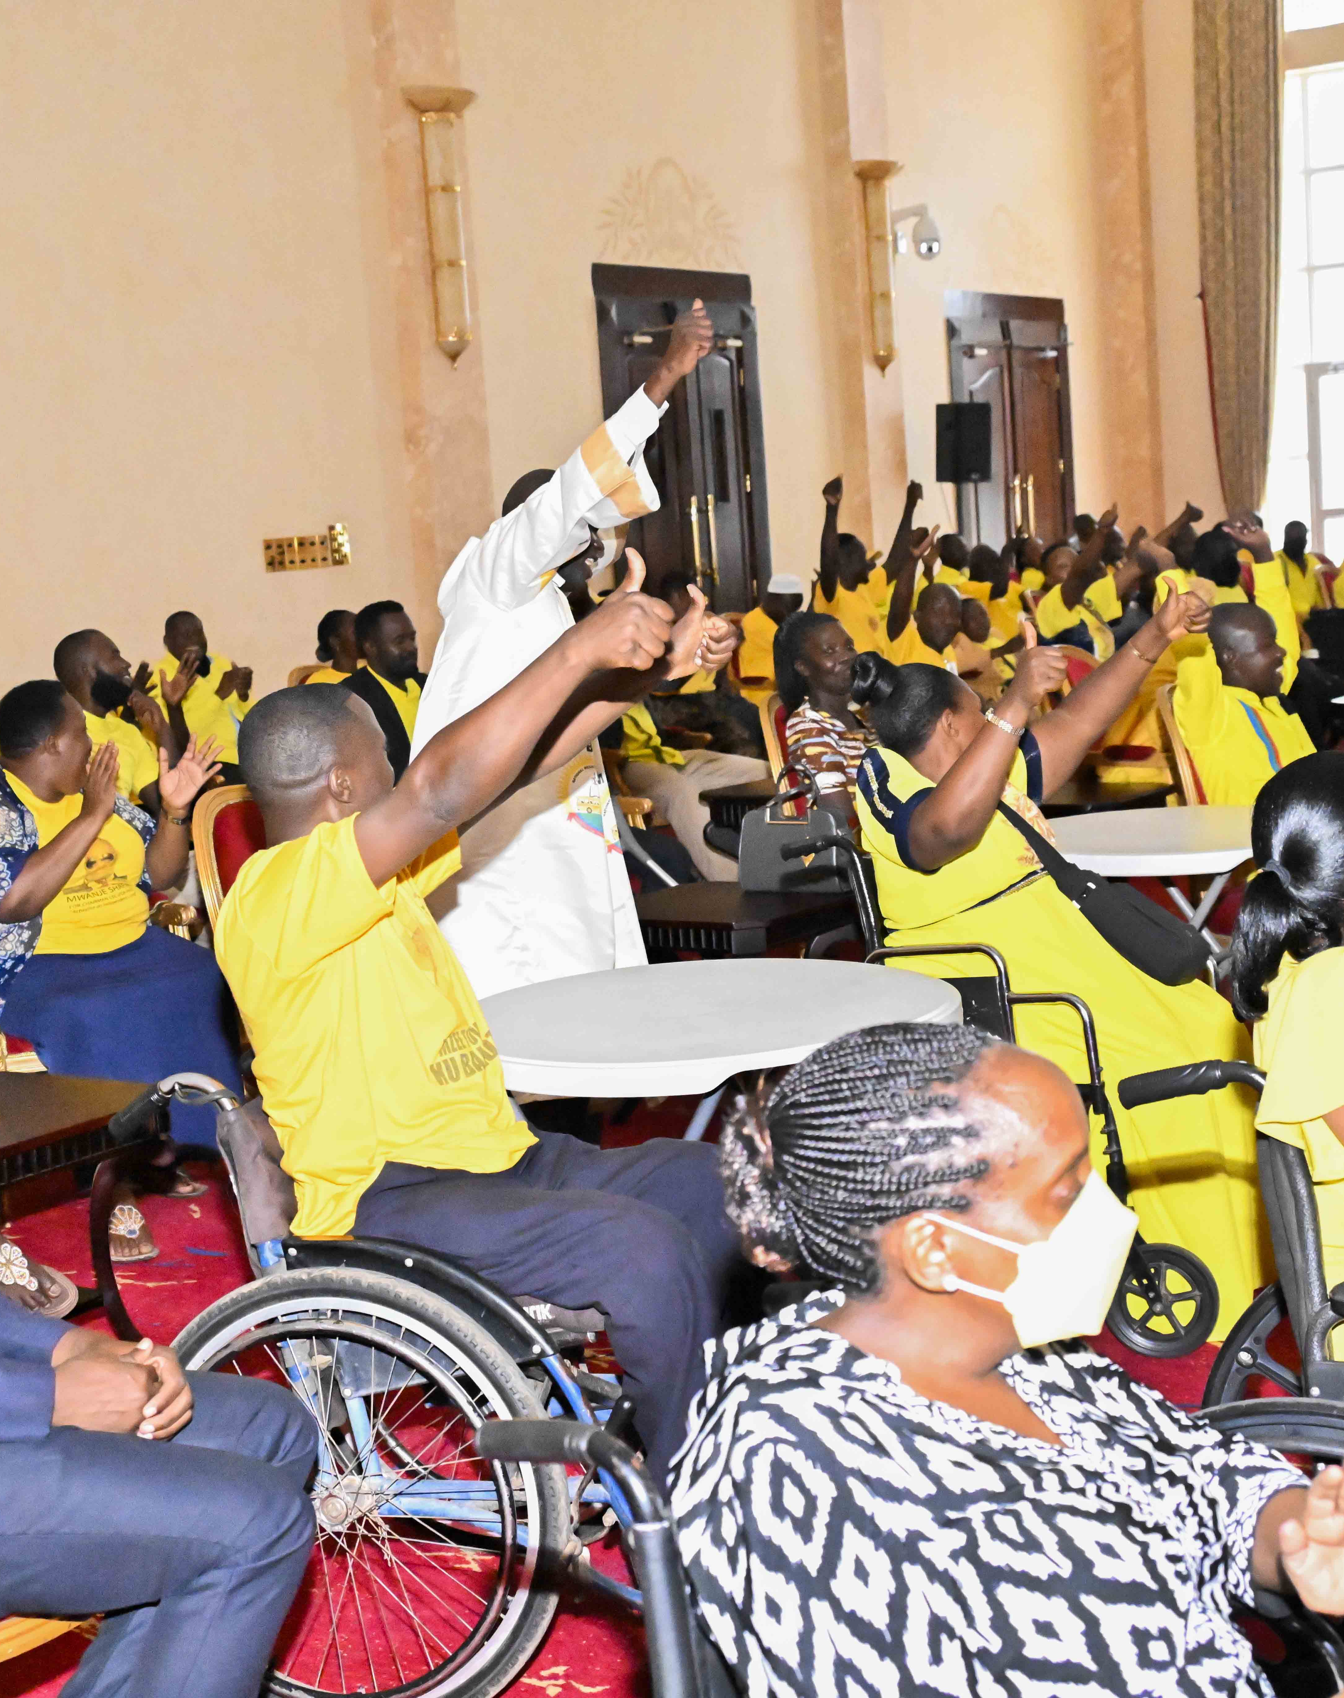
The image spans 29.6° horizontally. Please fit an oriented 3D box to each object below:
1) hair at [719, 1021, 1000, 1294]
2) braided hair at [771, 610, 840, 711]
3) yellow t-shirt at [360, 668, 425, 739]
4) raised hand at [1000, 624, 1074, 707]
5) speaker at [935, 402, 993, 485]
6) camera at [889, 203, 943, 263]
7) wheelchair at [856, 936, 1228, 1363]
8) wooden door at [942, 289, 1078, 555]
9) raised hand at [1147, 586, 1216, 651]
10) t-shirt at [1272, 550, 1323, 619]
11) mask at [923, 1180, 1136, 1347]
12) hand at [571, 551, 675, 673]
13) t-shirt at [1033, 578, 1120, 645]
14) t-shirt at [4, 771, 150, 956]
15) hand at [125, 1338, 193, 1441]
[{"bbox_3d":[0.116,0.191,1.590,0.180,0.175,0.165,-4,7,2],"label":"hair"},{"bbox_3d":[0.366,-0.516,6.950,0.210,0.280,0.200,0,8,28],"label":"braided hair"},{"bbox_3d":[-0.841,-0.246,7.500,0.280,0.580,0.460,0,8,28],"label":"yellow t-shirt"},{"bbox_3d":[0.626,-0.318,4.380,0.125,0.150,0.100,-5,7,-5],"label":"raised hand"},{"bbox_3d":[1.642,-2.275,14.300,0.270,0.440,0.250,-9,9,-38],"label":"speaker"},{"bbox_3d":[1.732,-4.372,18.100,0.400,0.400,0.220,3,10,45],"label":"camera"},{"bbox_3d":[0.618,0.421,4.804,0.980,0.910,0.640,-1,8,21],"label":"wheelchair"},{"bbox_3d":[2.648,-2.668,19.294,0.150,2.960,1.900,1,9,33],"label":"wooden door"},{"bbox_3d":[0.998,-0.461,5.000,0.130,0.140,0.100,-5,7,-5],"label":"raised hand"},{"bbox_3d":[3.686,-1.524,15.000,0.410,0.490,0.250,-8,8,-30],"label":"t-shirt"},{"bbox_3d":[0.257,0.291,1.780,0.120,0.107,0.128,7,9,15],"label":"mask"},{"bbox_3d":[-0.061,-0.298,3.200,0.125,0.150,0.085,-1,8,18],"label":"hand"},{"bbox_3d":[1.829,-1.007,11.500,0.280,0.510,0.440,3,10,45],"label":"t-shirt"},{"bbox_3d":[-1.384,0.036,5.800,0.290,0.460,0.420,2,9,38],"label":"t-shirt"},{"bbox_3d":[-0.533,0.559,2.640,0.100,0.120,0.090,0,9,30],"label":"hand"}]

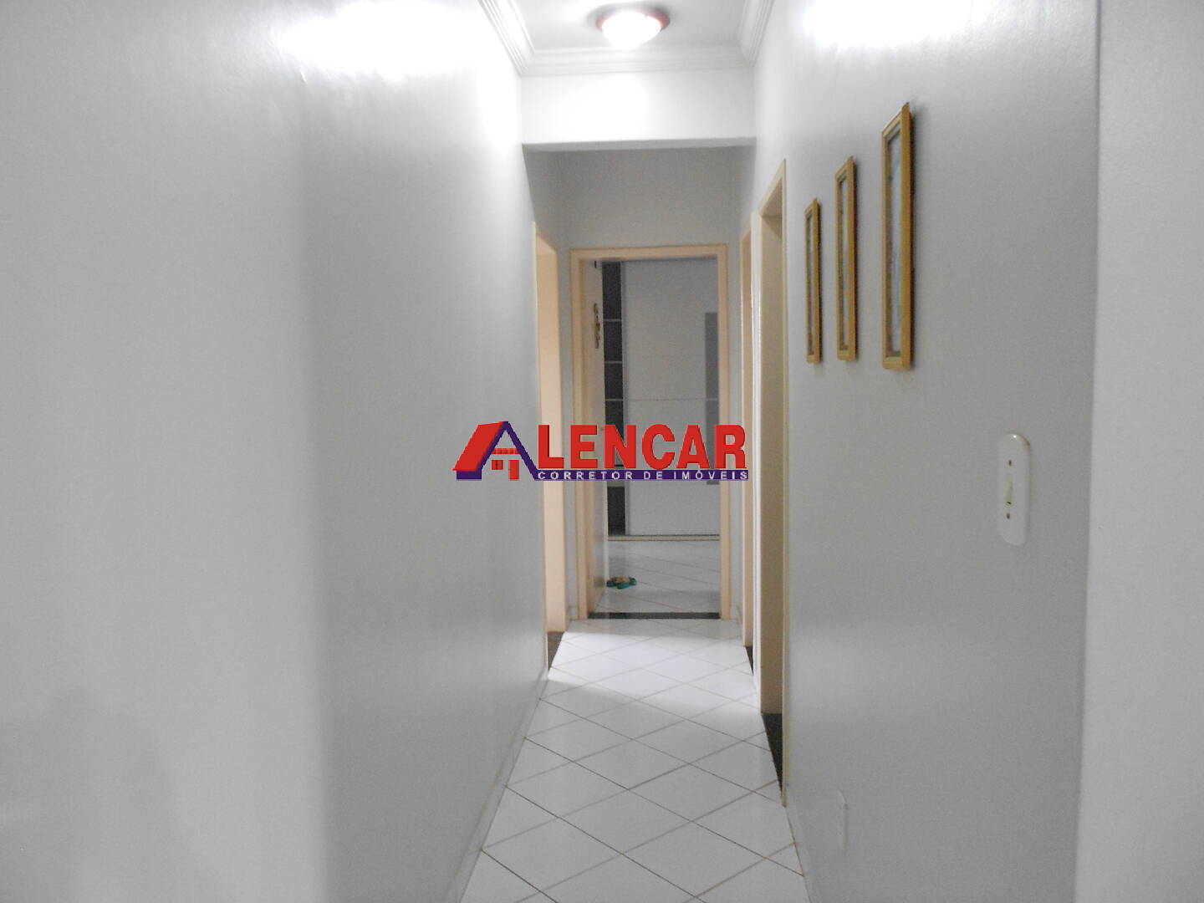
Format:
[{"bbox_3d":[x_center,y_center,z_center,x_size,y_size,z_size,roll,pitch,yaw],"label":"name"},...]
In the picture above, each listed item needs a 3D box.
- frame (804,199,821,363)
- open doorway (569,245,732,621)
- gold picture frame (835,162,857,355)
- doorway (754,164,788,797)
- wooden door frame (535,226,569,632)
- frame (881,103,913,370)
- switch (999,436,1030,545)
[{"bbox_3d":[0.526,-0.417,2.264,0.018,0.389,0.140,-1,5,5],"label":"frame"},{"bbox_3d":[0.286,-0.084,5.254,0.900,2.141,0.140,-1,5,4],"label":"open doorway"},{"bbox_3d":[0.489,-0.378,1.818,0.018,0.385,0.140,-1,5,5],"label":"gold picture frame"},{"bbox_3d":[0.694,0.106,3.377,0.130,2.110,0.900,-1,5,5],"label":"doorway"},{"bbox_3d":[-0.315,-0.022,4.644,0.140,2.141,0.818,-1,5,4],"label":"wooden door frame"},{"bbox_3d":[0.454,-0.320,1.397,0.018,0.383,0.140,-1,5,5],"label":"frame"},{"bbox_3d":[0.423,0.040,0.929,0.011,0.116,0.067,-1,5,5],"label":"switch"}]

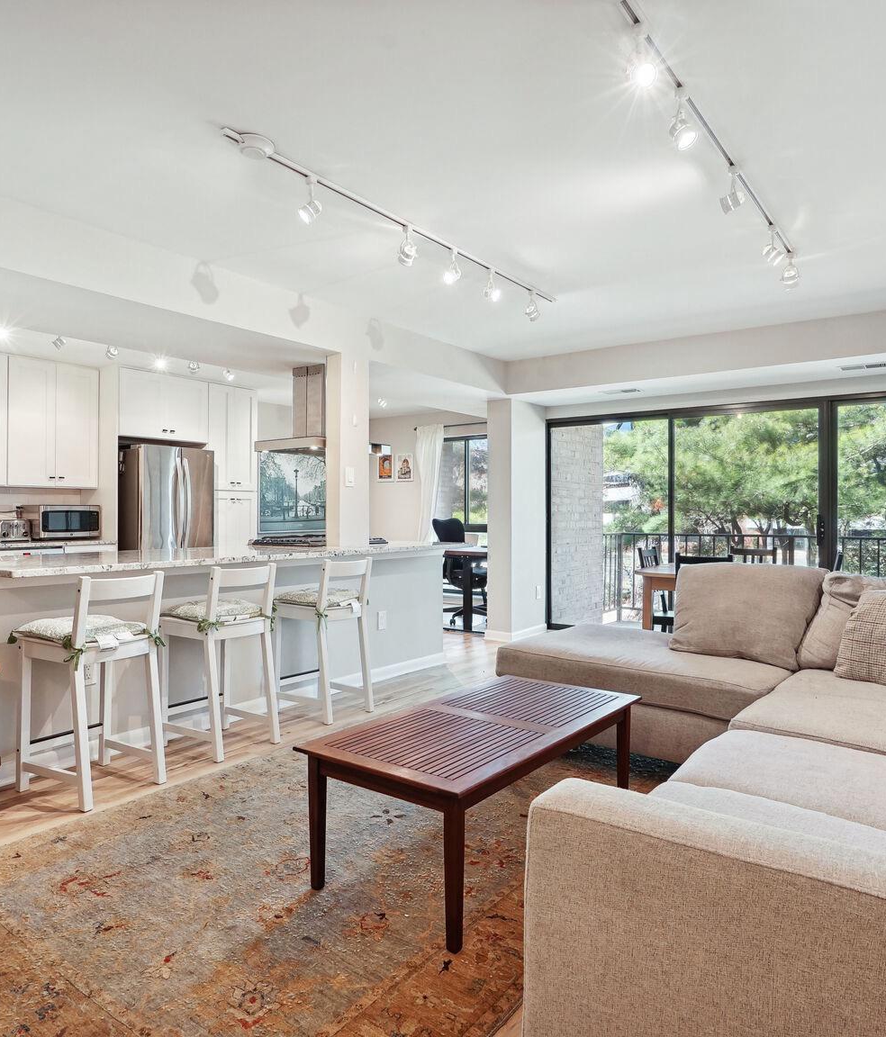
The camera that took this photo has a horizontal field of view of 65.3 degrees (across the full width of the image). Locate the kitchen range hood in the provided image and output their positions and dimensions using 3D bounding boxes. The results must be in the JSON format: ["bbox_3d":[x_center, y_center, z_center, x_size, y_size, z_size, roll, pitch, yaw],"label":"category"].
[{"bbox_3d":[-0.833,-0.751,4.849,0.600,0.596,0.760,1,1,37],"label":"kitchen range hood"}]

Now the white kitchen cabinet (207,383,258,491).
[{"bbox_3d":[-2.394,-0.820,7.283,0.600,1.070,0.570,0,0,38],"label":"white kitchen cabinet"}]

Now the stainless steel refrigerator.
[{"bbox_3d":[-2.729,0.214,6.584,0.790,1.740,0.760,0,0,38],"label":"stainless steel refrigerator"}]

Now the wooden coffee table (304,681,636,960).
[{"bbox_3d":[0.158,0.899,2.342,0.595,0.434,1.175,0,0,36],"label":"wooden coffee table"}]

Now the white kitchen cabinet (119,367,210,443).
[{"bbox_3d":[-2.844,-1.047,6.701,0.600,0.620,0.910,0,0,38],"label":"white kitchen cabinet"}]

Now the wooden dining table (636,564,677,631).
[{"bbox_3d":[2.006,0.732,4.673,1.140,0.750,0.780,1,1,37],"label":"wooden dining table"}]

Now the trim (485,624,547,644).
[{"bbox_3d":[0.701,1.050,6.446,0.250,0.087,0.720,0,0,38],"label":"trim"}]

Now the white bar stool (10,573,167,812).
[{"bbox_3d":[-1.452,0.666,2.852,0.450,0.907,0.400,0,1,30],"label":"white bar stool"}]

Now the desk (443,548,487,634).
[{"bbox_3d":[0.577,0.710,6.984,0.620,0.765,1.250,0,0,38],"label":"desk"}]

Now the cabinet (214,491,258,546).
[{"bbox_3d":[-2.369,0.396,7.223,0.600,1.356,0.600,1,1,37],"label":"cabinet"}]

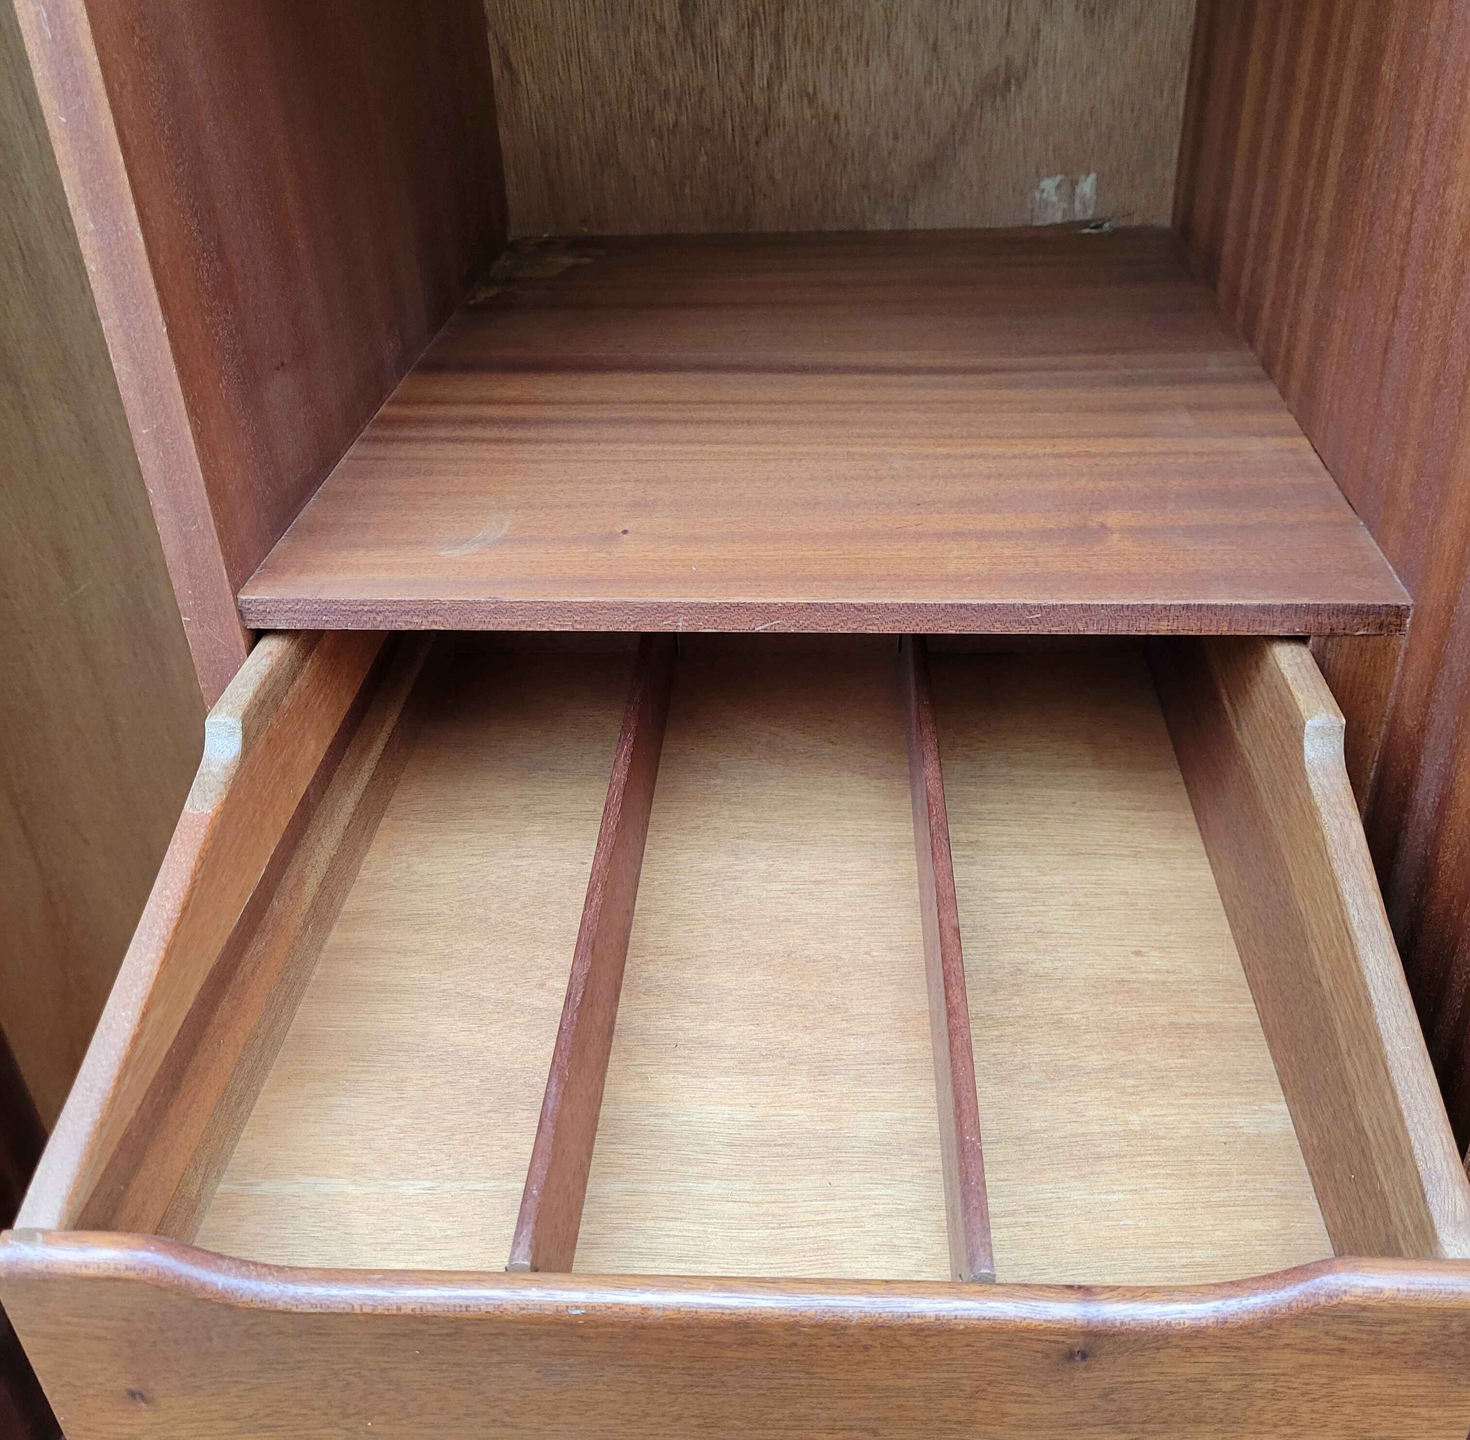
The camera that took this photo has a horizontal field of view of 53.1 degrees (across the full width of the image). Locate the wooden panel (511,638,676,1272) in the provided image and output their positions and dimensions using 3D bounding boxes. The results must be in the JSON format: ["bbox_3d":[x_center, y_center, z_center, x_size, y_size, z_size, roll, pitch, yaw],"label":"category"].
[{"bbox_3d":[-0.046,0.058,0.585,0.006,0.059,0.411,0,34,4],"label":"wooden panel"}]

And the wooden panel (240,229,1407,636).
[{"bbox_3d":[0.046,-0.176,0.755,0.430,0.013,0.509,1,33,5],"label":"wooden panel"}]

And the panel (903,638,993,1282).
[{"bbox_3d":[0.078,0.057,0.576,0.007,0.059,0.411,0,34,4],"label":"panel"}]

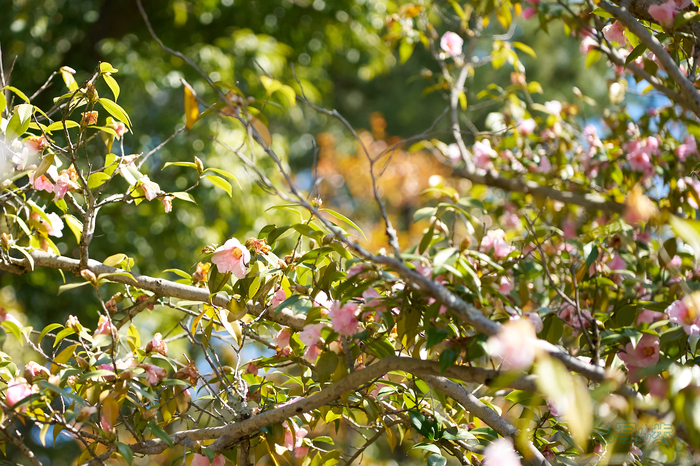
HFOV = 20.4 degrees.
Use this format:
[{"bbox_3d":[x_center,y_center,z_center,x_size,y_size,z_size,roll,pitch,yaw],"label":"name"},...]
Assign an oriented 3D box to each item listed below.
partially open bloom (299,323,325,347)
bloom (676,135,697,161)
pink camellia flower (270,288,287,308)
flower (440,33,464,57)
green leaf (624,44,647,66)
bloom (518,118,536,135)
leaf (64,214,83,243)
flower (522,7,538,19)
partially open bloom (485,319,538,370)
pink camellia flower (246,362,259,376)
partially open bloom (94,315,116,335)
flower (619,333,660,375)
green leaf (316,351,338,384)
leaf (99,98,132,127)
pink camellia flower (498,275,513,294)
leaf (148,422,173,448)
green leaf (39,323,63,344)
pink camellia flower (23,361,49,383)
[{"bbox_3d":[-0.063,0.167,3.200,0.040,0.041,0.037,-5,5,41],"label":"partially open bloom"},{"bbox_3d":[0.745,-0.189,4.300,0.046,0.056,0.044,-2,-7,18],"label":"bloom"},{"bbox_3d":[-0.110,0.102,3.000,0.031,0.036,0.032,-1,-7,6],"label":"pink camellia flower"},{"bbox_3d":[0.219,-0.407,4.200,0.049,0.053,0.038,-2,-7,18],"label":"flower"},{"bbox_3d":[0.536,-0.334,3.650,0.023,0.064,0.014,37,-7,39],"label":"green leaf"},{"bbox_3d":[0.347,-0.208,3.800,0.035,0.031,0.031,0,0,0],"label":"bloom"},{"bbox_3d":[-0.420,-0.007,2.950,0.024,0.054,0.015,-30,0,-36],"label":"leaf"},{"bbox_3d":[0.371,-0.454,4.000,0.034,0.027,0.030,-4,10,33],"label":"flower"},{"bbox_3d":[0.178,0.123,2.150,0.052,0.052,0.045,0,6,0],"label":"partially open bloom"},{"bbox_3d":[-0.153,0.214,3.050,0.022,0.025,0.022,0,-7,0],"label":"pink camellia flower"},{"bbox_3d":[-0.365,0.138,2.900,0.034,0.036,0.033,-1,6,6],"label":"partially open bloom"},{"bbox_3d":[0.429,0.184,2.880,0.062,0.066,0.045,2,-7,-17],"label":"flower"},{"bbox_3d":[-0.041,0.242,3.500,0.038,0.060,0.014,1,-7,-6],"label":"green leaf"},{"bbox_3d":[-0.356,-0.180,2.950,0.024,0.072,0.017,-45,0,-35],"label":"leaf"},{"bbox_3d":[0.260,0.086,3.250,0.027,0.034,0.028,-1,11,6],"label":"pink camellia flower"},{"bbox_3d":[-0.301,0.323,3.100,0.022,0.056,0.010,-27,-26,-46],"label":"leaf"},{"bbox_3d":[-0.539,0.181,3.500,0.022,0.056,0.018,38,-8,45],"label":"green leaf"},{"bbox_3d":[-0.461,0.205,2.850,0.038,0.031,0.034,1,0,-6],"label":"pink camellia flower"}]

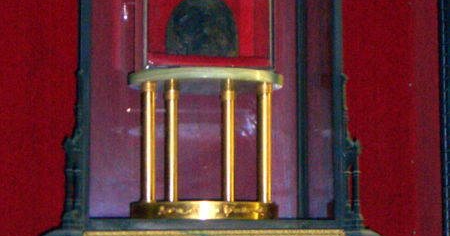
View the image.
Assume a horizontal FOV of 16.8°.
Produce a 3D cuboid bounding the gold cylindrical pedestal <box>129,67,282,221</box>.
[{"bbox_3d":[-0.040,0.062,3.105,0.314,0.294,0.314,0,-5,0],"label":"gold cylindrical pedestal"}]

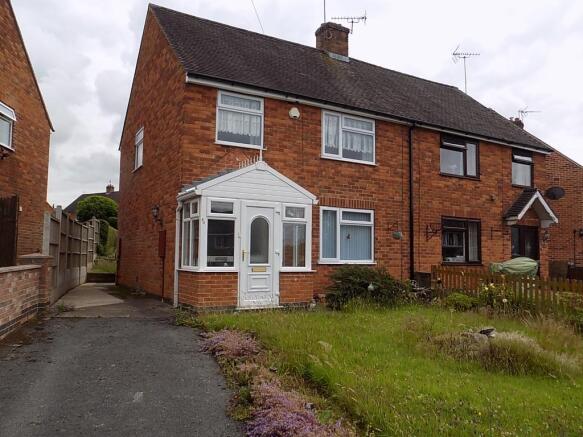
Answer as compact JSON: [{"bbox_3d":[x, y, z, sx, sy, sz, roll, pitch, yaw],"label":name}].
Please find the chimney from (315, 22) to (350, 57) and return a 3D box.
[{"bbox_3d":[1.429,-5.961,15.619,0.920,1.100,0.730,3,-4,-30],"label":"chimney"}]

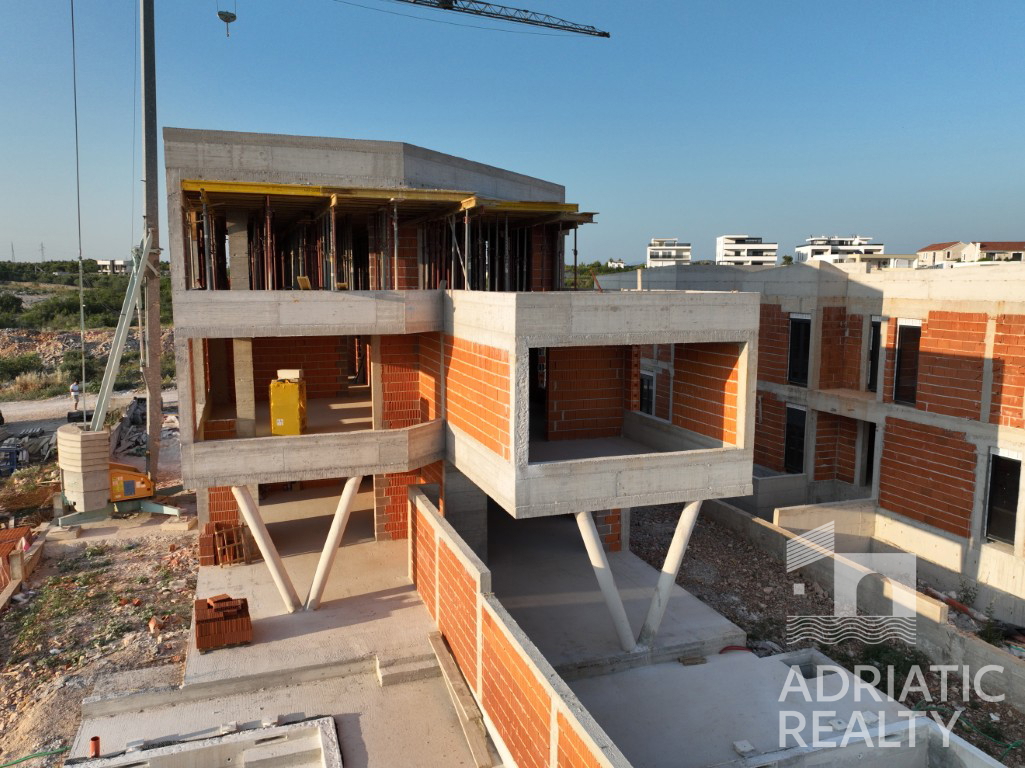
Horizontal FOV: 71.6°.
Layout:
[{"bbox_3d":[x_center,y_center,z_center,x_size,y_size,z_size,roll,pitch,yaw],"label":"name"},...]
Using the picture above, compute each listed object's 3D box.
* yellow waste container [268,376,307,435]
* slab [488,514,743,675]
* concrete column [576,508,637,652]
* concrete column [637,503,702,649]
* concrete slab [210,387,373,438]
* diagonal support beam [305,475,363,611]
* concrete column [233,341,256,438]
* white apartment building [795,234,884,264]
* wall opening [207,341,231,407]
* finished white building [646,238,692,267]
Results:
[{"bbox_3d":[-5.217,0.765,16.596,0.660,1.600,0.750,-1,7,-12],"label":"yellow waste container"},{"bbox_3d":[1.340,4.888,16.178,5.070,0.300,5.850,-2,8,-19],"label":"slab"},{"bbox_3d":[1.780,3.712,13.439,0.290,3.150,0.290,-23,14,-15],"label":"concrete column"},{"bbox_3d":[3.084,3.658,13.879,0.290,3.150,0.290,19,1,-20],"label":"concrete column"},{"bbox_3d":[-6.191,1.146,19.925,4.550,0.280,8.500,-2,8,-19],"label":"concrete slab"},{"bbox_3d":[-3.900,3.417,15.666,0.280,3.130,0.280,18,1,-20],"label":"diagonal support beam"},{"bbox_3d":[-6.651,-0.079,17.648,0.430,2.730,0.350,-2,8,-19],"label":"concrete column"},{"bbox_3d":[101.500,-41.375,221.000,22.000,9.000,12.500,0,7,0],"label":"white apartment building"},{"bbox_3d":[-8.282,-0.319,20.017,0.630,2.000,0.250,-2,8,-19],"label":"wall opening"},{"bbox_3d":[41.990,-34.502,190.000,11.500,8.600,9.500,1,7,6],"label":"finished white building"}]

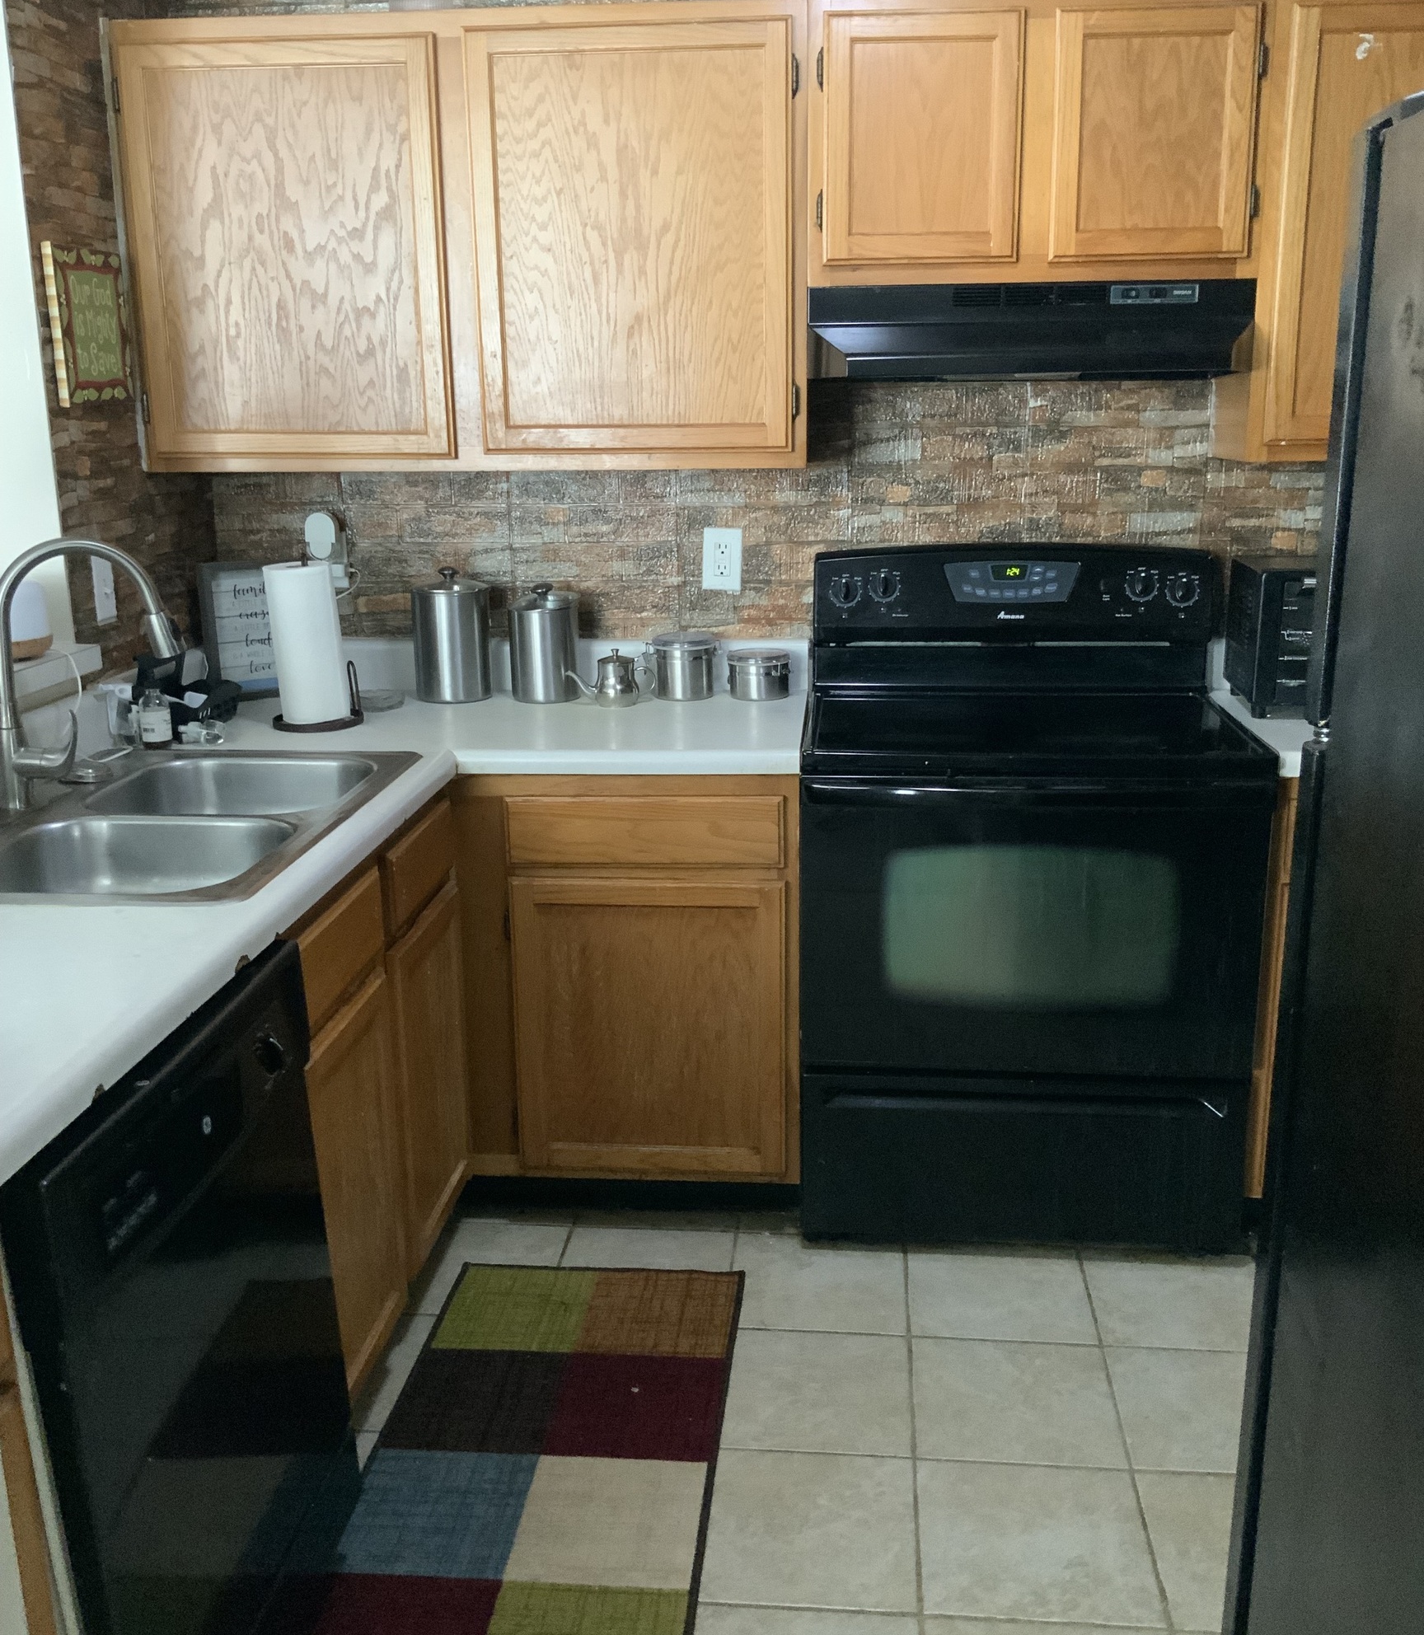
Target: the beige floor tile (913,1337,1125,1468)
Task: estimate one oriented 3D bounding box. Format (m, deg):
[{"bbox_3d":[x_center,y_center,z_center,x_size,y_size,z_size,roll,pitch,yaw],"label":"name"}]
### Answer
[{"bbox_3d":[0.457,0.885,2.413,0.300,0.010,0.300,1,15,6],"label":"beige floor tile"}]

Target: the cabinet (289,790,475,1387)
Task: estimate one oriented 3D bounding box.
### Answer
[{"bbox_3d":[-0.769,0.384,2.501,0.605,0.776,0.765,1,15,6],"label":"cabinet"}]

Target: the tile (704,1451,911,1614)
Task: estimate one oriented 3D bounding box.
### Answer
[{"bbox_3d":[0.126,0.969,2.170,0.305,0.010,0.305,1,15,6],"label":"tile"}]

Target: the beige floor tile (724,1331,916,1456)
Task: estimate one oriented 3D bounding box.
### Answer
[{"bbox_3d":[0.155,0.891,2.466,0.305,0.010,0.305,1,15,6],"label":"beige floor tile"}]

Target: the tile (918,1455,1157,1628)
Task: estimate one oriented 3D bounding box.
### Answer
[{"bbox_3d":[0.427,0.963,2.119,0.300,0.010,0.300,1,15,6],"label":"tile"}]

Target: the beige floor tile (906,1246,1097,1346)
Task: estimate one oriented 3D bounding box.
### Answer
[{"bbox_3d":[0.491,0.816,2.732,0.305,0.010,0.305,1,15,6],"label":"beige floor tile"}]

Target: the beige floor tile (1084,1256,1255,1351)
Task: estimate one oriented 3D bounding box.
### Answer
[{"bbox_3d":[0.784,0.812,2.679,0.300,0.010,0.300,1,15,6],"label":"beige floor tile"}]

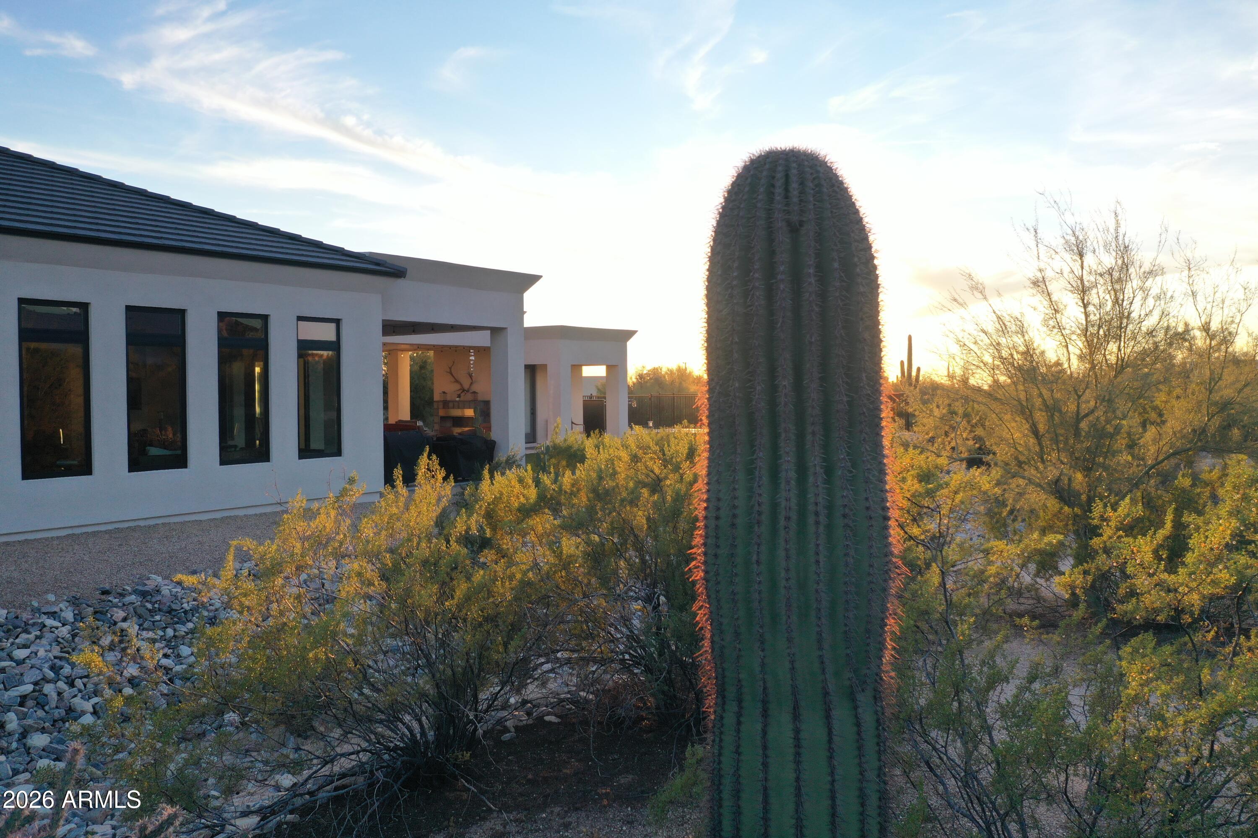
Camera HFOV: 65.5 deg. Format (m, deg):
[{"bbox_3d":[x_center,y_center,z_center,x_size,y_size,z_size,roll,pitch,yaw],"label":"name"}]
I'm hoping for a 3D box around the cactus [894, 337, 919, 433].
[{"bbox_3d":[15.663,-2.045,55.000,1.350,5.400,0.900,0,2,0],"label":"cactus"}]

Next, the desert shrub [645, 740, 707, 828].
[{"bbox_3d":[0.285,1.930,5.200,0.400,0.430,0.380,0,2,0],"label":"desert shrub"}]

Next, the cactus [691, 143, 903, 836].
[{"bbox_3d":[0.386,0.820,2.280,0.460,2.900,0.460,0,2,0],"label":"cactus"}]

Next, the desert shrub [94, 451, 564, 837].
[{"bbox_3d":[-1.760,1.190,5.750,2.600,1.870,2.100,0,2,0],"label":"desert shrub"}]

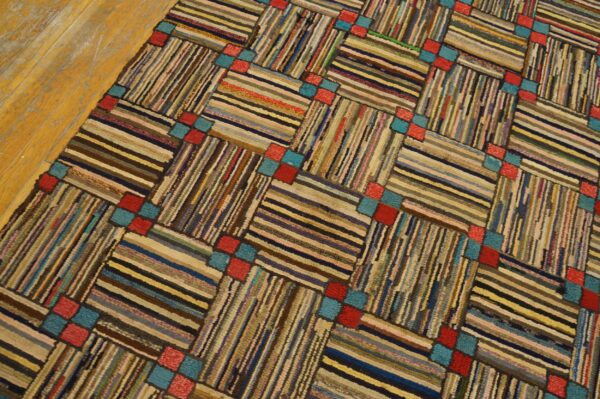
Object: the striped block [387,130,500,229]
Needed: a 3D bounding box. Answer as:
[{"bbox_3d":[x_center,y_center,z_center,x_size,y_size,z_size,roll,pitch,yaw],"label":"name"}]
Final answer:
[{"bbox_3d":[0.362,-0.045,1.181,0.262,0.012,0.255,23,65,5],"label":"striped block"}]

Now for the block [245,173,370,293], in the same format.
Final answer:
[{"bbox_3d":[0.022,0.071,1.093,0.263,0.012,0.268,23,65,5],"label":"block"}]

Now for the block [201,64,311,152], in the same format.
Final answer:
[{"bbox_3d":[-0.109,-0.241,1.223,0.242,0.012,0.250,23,65,5],"label":"block"}]

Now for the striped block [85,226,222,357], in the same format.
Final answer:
[{"bbox_3d":[-0.309,0.190,1.005,0.244,0.012,0.254,23,65,5],"label":"striped block"}]

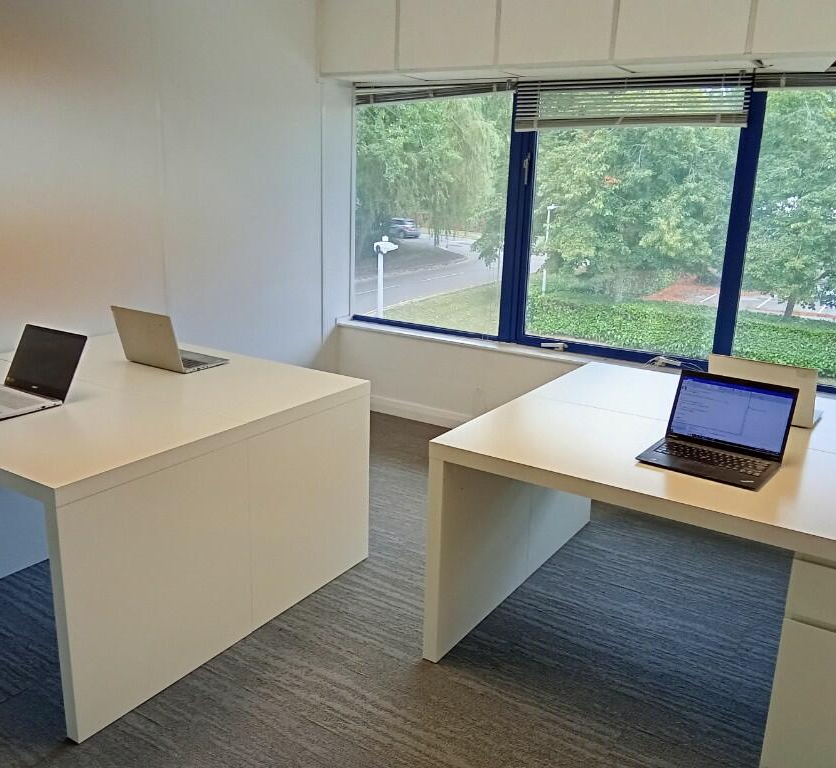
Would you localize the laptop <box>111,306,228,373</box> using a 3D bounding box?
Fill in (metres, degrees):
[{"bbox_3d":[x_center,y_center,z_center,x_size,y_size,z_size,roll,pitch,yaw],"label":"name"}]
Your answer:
[{"bbox_3d":[-0.964,-0.189,3.234,0.319,0.230,0.287,11,18,29],"label":"laptop"}]

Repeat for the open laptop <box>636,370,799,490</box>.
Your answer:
[{"bbox_3d":[0.842,0.120,2.332,0.333,0.215,0.305,13,19,35],"label":"open laptop"}]

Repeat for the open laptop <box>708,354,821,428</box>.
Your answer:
[{"bbox_3d":[1.183,0.003,2.803,0.332,0.215,0.299,12,18,32],"label":"open laptop"}]

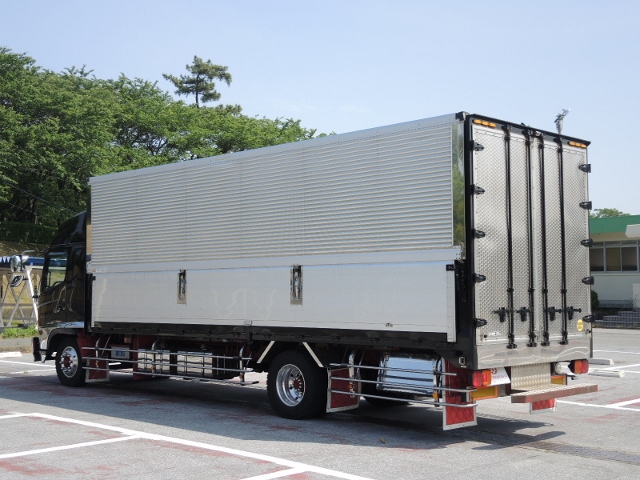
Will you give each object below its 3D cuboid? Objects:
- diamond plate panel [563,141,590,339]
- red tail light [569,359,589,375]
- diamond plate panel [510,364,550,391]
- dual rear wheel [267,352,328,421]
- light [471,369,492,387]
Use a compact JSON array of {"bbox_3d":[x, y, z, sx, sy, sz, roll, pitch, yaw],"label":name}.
[{"bbox_3d":[3.082,0.032,10.262,0.045,2.257,0.587,-4,-5,45],"label":"diamond plate panel"},{"bbox_3d":[3.136,1.530,10.260,0.101,0.157,0.263,-4,-5,45],"label":"red tail light"},{"bbox_3d":[2.371,1.516,9.529,0.035,0.253,0.820,-4,-5,45],"label":"diamond plate panel"},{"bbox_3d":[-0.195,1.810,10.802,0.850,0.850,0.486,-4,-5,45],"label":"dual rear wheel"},{"bbox_3d":[1.667,1.434,8.784,0.091,0.157,0.263,-4,-5,45],"label":"light"}]

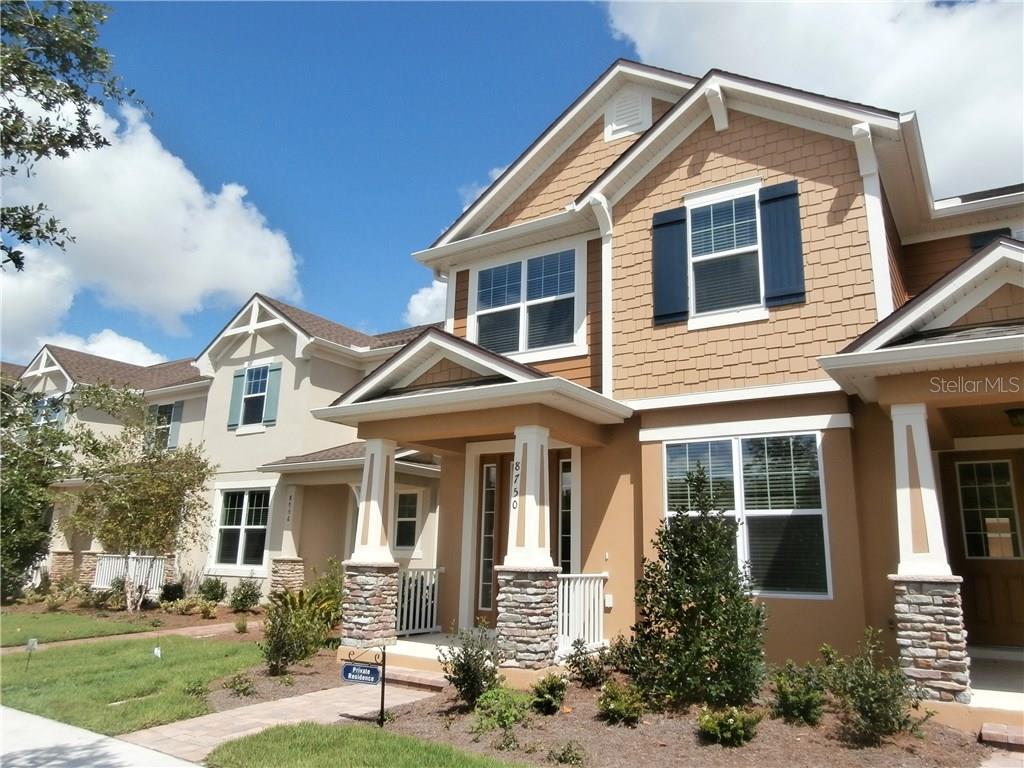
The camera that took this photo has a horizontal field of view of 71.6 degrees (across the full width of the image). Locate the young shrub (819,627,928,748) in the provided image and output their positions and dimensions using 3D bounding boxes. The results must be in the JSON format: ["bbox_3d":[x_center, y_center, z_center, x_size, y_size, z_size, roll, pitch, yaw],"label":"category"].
[{"bbox_3d":[2.989,2.466,5.879,0.840,0.828,0.773,-7,-16,33],"label":"young shrub"}]

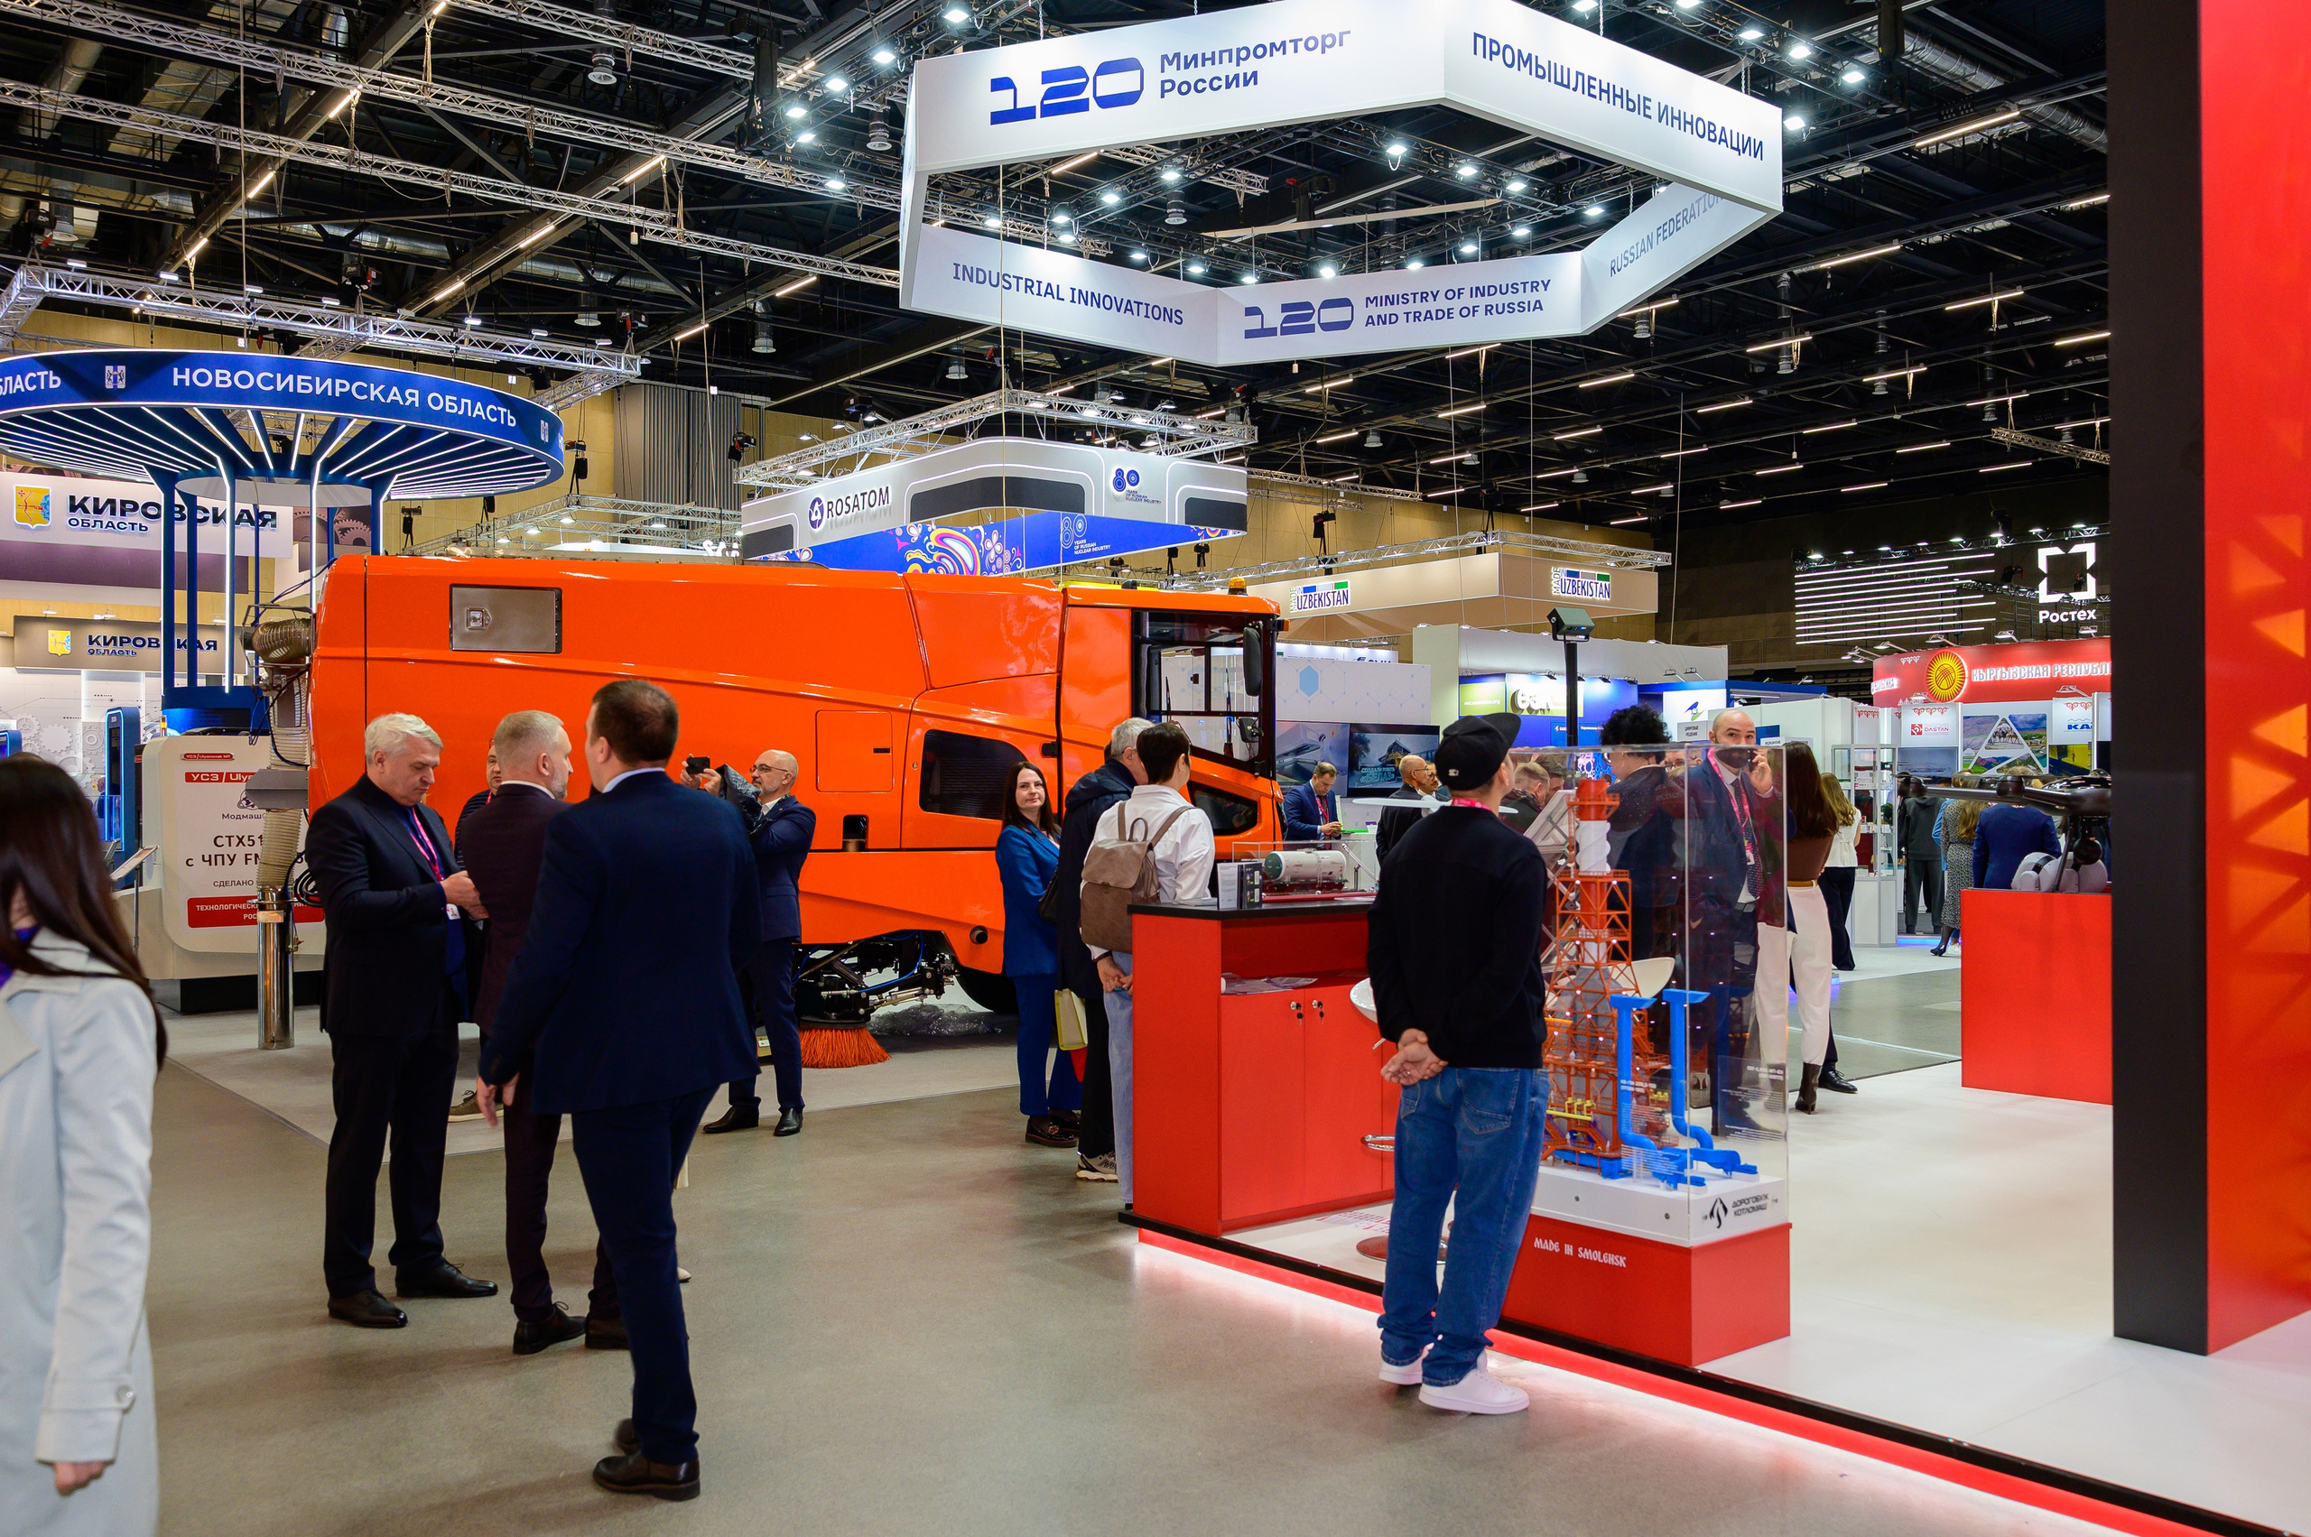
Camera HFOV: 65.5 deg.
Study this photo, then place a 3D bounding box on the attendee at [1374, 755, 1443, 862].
[{"bbox_3d":[1.615,0.801,11.200,0.360,1.760,0.520,0,-1,-18],"label":"attendee"}]

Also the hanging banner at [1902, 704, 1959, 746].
[{"bbox_3d":[8.959,-0.491,20.800,0.040,0.510,0.750,0,-1,-41],"label":"hanging banner"}]

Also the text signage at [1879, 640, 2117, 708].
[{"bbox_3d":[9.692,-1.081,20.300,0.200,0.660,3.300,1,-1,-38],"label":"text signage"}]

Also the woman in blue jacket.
[{"bbox_3d":[-0.509,0.812,8.100,0.340,1.690,0.450,0,-1,38],"label":"woman in blue jacket"}]

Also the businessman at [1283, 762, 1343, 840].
[{"bbox_3d":[1.231,0.828,14.000,0.520,1.740,0.380,1,-1,-37],"label":"businessman"}]

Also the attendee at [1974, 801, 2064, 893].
[{"bbox_3d":[5.567,0.830,11.600,0.530,1.720,0.340,0,-1,25],"label":"attendee"}]

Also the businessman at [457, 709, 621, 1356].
[{"bbox_3d":[-1.732,0.727,5.060,0.520,1.770,0.380,-1,-1,40],"label":"businessman"}]

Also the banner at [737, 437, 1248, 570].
[{"bbox_3d":[-2.950,-4.200,30.000,4.700,1.030,7.900,1,-1,-40],"label":"banner"}]

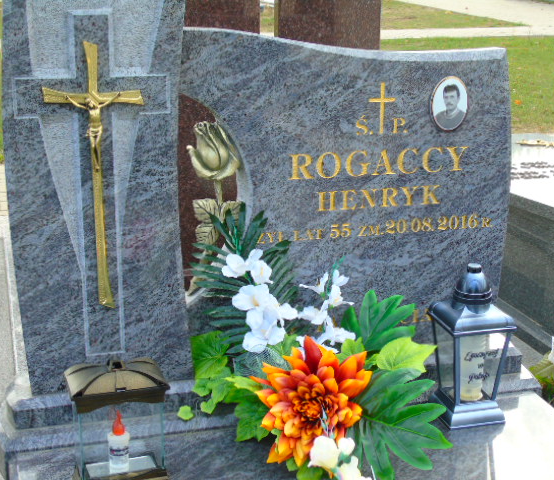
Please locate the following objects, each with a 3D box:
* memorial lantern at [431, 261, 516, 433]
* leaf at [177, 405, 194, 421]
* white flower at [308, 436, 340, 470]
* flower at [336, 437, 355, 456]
[{"bbox_3d":[0.379,0.198,1.959,0.128,0.310,0.128,-4,16,-14],"label":"memorial lantern"},{"bbox_3d":[-0.177,0.334,1.930,0.031,0.030,0.014,-1,16,-5],"label":"leaf"},{"bbox_3d":[0.080,0.366,1.720,0.053,0.052,0.050,1,16,3],"label":"white flower"},{"bbox_3d":[0.120,0.358,1.730,0.031,0.031,0.029,2,16,4],"label":"flower"}]

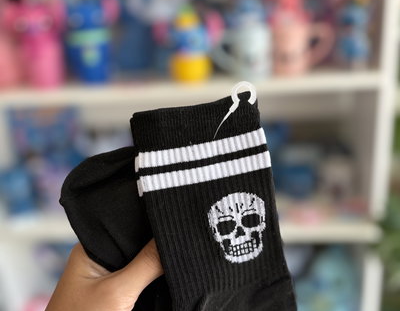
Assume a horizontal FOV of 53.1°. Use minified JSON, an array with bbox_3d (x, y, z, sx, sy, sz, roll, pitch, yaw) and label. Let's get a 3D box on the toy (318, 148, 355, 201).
[{"bbox_3d":[0.344,0.040,1.008,0.080,0.117,0.080,0,19,14],"label":"toy"}]

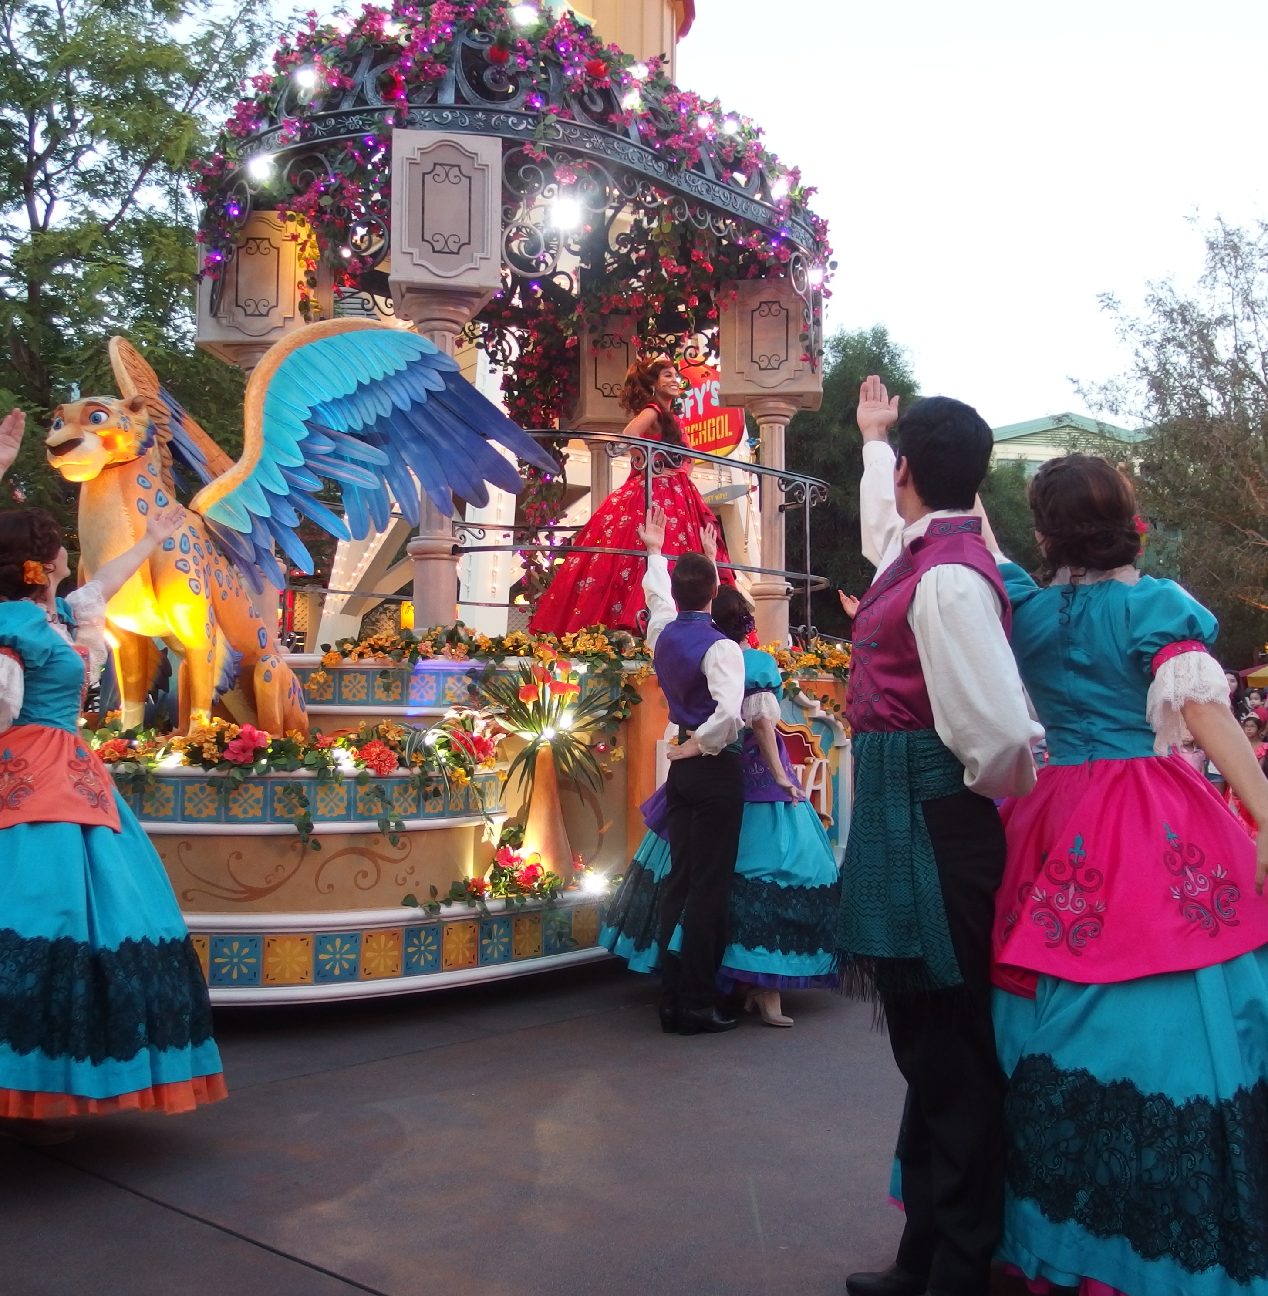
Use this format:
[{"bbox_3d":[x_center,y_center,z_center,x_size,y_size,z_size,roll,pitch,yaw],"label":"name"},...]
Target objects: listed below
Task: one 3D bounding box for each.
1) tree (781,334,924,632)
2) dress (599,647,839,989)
[{"bbox_3d":[3.924,-1.583,25.159,3.600,8.700,3.600,0,-4,0],"label":"tree"},{"bbox_3d":[0.351,0.637,5.470,0.980,1.270,0.980,0,-4,0],"label":"dress"}]

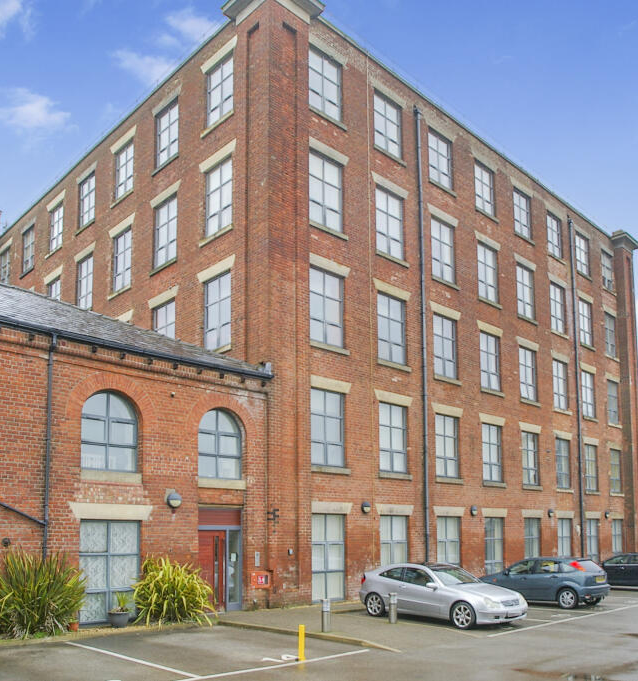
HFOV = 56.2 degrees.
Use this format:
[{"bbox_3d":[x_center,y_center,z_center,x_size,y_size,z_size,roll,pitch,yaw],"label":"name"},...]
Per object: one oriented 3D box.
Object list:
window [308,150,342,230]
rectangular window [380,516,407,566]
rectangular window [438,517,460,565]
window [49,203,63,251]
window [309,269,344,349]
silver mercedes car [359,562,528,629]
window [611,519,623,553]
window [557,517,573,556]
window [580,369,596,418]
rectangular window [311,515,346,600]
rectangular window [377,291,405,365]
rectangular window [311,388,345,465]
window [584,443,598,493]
[{"bbox_3d":[0.210,-4.732,19.139,1.471,2.334,0.150,6,-9,-42],"label":"window"},{"bbox_3d":[2.448,7.015,19.600,1.415,2.463,0.150,6,-9,-42],"label":"rectangular window"},{"bbox_3d":[4.658,7.618,21.528,1.413,2.455,0.150,6,-9,-42],"label":"rectangular window"},{"bbox_3d":[-11.880,-5.113,27.182,1.345,2.051,0.150,-7,-9,41],"label":"window"},{"bbox_3d":[0.259,-0.991,18.200,1.420,2.300,0.150,14,-19,-42],"label":"window"},{"bbox_3d":[3.104,6.506,15.500,1.740,1.400,4.340,13,-19,-40],"label":"silver mercedes car"},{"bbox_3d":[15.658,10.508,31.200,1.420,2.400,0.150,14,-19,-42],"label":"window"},{"bbox_3d":[11.170,9.395,27.208,1.284,2.424,0.150,6,-9,-42],"label":"window"},{"bbox_3d":[13.683,2.742,30.300,1.420,2.280,0.150,14,-19,-42],"label":"window"},{"bbox_3d":[0.253,6.422,17.685,1.348,2.472,0.150,6,-9,-42],"label":"rectangular window"},{"bbox_3d":[2.480,-0.371,20.618,1.471,2.338,0.150,6,-9,-42],"label":"rectangular window"},{"bbox_3d":[0.248,2.683,18.181,1.406,2.299,0.150,6,-9,-42],"label":"rectangular window"},{"bbox_3d":[13.532,6.385,29.756,1.385,2.227,0.150,6,-9,-42],"label":"window"}]

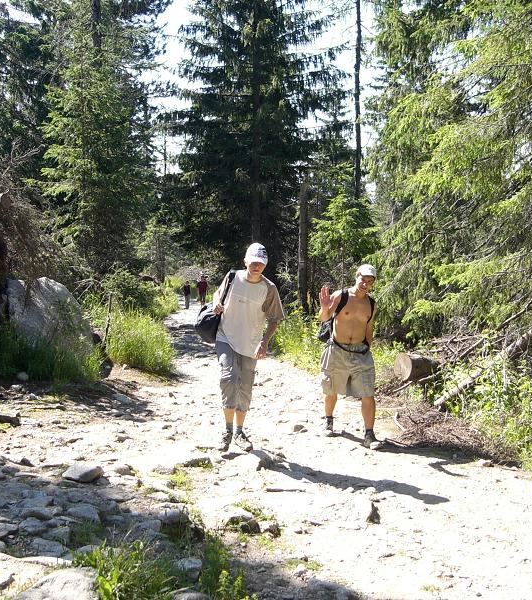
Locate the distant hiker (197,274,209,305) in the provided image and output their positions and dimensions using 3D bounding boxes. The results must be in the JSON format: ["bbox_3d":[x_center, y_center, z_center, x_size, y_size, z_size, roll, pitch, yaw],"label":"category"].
[{"bbox_3d":[-3.543,-0.614,49.000,0.650,1.740,0.420,0,0,-6],"label":"distant hiker"}]

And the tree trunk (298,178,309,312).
[{"bbox_3d":[0.961,-1.294,22.500,0.270,3.600,0.270,0,0,0],"label":"tree trunk"}]

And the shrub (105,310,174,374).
[{"bbox_3d":[-1.959,0.658,13.600,1.100,1.000,1.000,0,0,0],"label":"shrub"}]

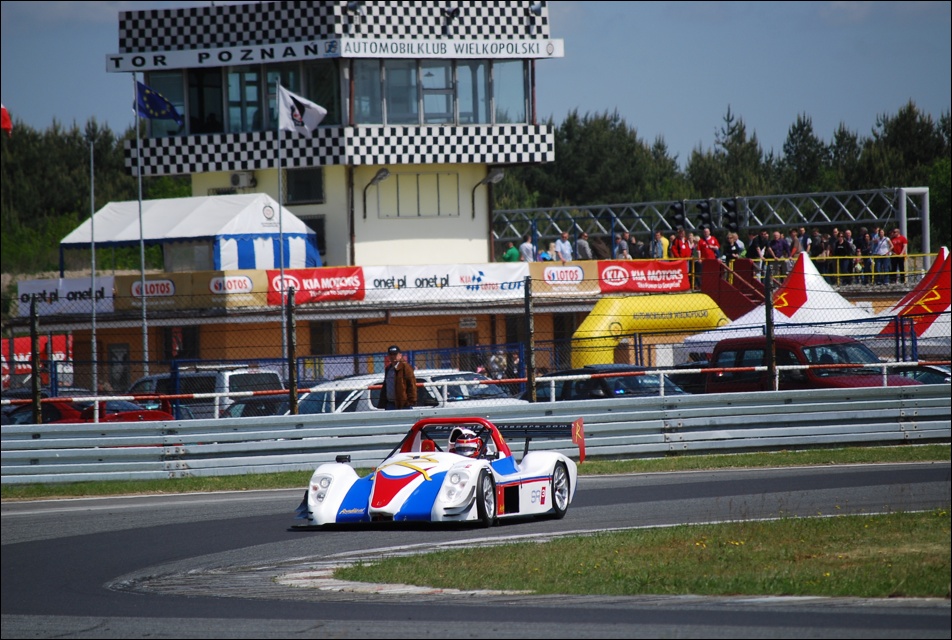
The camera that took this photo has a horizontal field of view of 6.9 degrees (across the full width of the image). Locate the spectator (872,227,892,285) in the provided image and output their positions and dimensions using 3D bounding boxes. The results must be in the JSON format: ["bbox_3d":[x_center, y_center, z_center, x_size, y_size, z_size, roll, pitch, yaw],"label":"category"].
[{"bbox_3d":[12.925,-2.026,251.691,0.520,1.740,0.360,-2,0,-15],"label":"spectator"}]

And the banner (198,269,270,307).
[{"bbox_3d":[-6.981,-0.862,228.500,3.050,1.040,0.050,-2,0,-45],"label":"banner"}]

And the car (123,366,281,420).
[{"bbox_3d":[-5.708,1.966,163.000,1.870,1.860,4.700,-2,0,-33],"label":"car"}]

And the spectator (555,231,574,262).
[{"bbox_3d":[2.715,-1.796,241.337,0.520,1.750,0.360,-2,0,-12],"label":"spectator"}]

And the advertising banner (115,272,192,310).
[{"bbox_3d":[-9.257,-0.788,228.773,0.050,1.016,3.051,-2,0,45],"label":"advertising banner"}]

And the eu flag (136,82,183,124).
[{"bbox_3d":[-8.622,-5.907,217.000,1.300,1.150,0.250,-2,0,0],"label":"eu flag"}]

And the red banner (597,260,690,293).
[{"bbox_3d":[5.153,-1.337,243.193,0.050,0.991,4.045,-2,0,45],"label":"red banner"}]

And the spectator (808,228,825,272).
[{"bbox_3d":[10.575,-1.938,247.000,0.500,1.790,0.370,-2,0,14],"label":"spectator"}]

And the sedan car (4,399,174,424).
[{"bbox_3d":[-6.715,1.900,127.000,1.720,1.320,4.300,-2,0,-39],"label":"sedan car"}]

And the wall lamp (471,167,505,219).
[{"bbox_3d":[0.361,-3.810,239.000,1.150,1.520,0.300,-1,0,38],"label":"wall lamp"}]

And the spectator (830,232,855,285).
[{"bbox_3d":[11.474,-1.925,249.000,0.500,1.660,0.350,-2,0,3],"label":"spectator"}]

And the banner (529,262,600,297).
[{"bbox_3d":[2.699,-1.260,240.738,0.050,1.007,3.076,-2,0,45],"label":"banner"}]

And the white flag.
[{"bbox_3d":[-4.764,-5.769,219.000,1.300,1.420,0.250,-2,0,-3],"label":"white flag"}]

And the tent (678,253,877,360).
[{"bbox_3d":[7.616,0.499,184.960,4.500,4.200,4.500,-2,0,14],"label":"tent"}]

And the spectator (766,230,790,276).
[{"bbox_3d":[9.365,-1.848,245.000,0.660,1.740,0.450,-2,0,7],"label":"spectator"}]

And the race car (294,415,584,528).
[{"bbox_3d":[-0.364,1.487,78.300,1.800,1.050,4.050,-2,0,18],"label":"race car"}]

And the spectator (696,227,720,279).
[{"bbox_3d":[7.104,-1.875,242.500,0.660,1.860,0.420,-2,0,6],"label":"spectator"}]

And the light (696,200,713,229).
[{"bbox_3d":[7.642,-3.445,266.000,0.420,1.080,0.370,-2,0,-38],"label":"light"}]

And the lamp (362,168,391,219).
[{"bbox_3d":[-3.290,-4.171,264.300,1.100,1.680,0.320,-2,0,42],"label":"lamp"}]

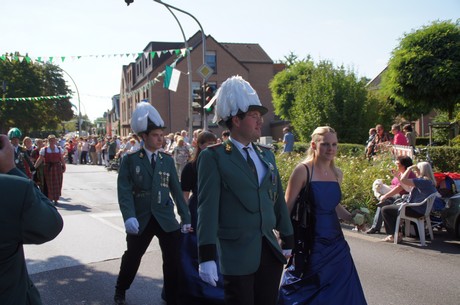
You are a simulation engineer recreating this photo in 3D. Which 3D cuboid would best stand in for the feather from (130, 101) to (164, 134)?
[{"bbox_3d":[-0.796,-0.338,5.170,0.270,0.325,0.310,-3,3,-30],"label":"feather"}]

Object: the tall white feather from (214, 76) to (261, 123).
[{"bbox_3d":[0.047,-0.338,3.350,0.300,0.280,0.240,0,3,32],"label":"tall white feather"}]

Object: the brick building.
[{"bbox_3d":[-4.403,-6.150,60.904,13.000,11.200,27.000,-2,2,-16],"label":"brick building"}]

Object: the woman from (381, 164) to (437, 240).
[{"bbox_3d":[2.697,0.751,8.050,0.820,1.190,0.520,0,2,28],"label":"woman"}]

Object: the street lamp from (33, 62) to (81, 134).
[{"bbox_3d":[-13.325,-3.370,41.500,3.700,7.700,0.350,-2,2,-16],"label":"street lamp"}]

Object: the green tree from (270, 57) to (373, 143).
[{"bbox_3d":[4.953,-2.382,29.000,5.300,5.500,4.600,-2,2,0],"label":"green tree"}]

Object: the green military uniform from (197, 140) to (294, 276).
[{"bbox_3d":[0.097,0.344,3.350,0.570,0.830,0.360,-3,3,-33],"label":"green military uniform"}]

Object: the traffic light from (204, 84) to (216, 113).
[{"bbox_3d":[-0.619,-1.698,17.000,0.330,0.930,0.360,-3,3,-30],"label":"traffic light"}]

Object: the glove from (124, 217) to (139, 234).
[{"bbox_3d":[-0.934,0.692,5.080,0.110,0.165,0.120,-3,2,-27],"label":"glove"}]

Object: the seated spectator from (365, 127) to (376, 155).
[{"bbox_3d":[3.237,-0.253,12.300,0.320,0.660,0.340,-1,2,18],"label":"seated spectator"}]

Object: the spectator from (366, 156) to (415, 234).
[{"bbox_3d":[2.646,0.702,8.750,0.820,1.240,0.520,-1,2,18],"label":"spectator"}]

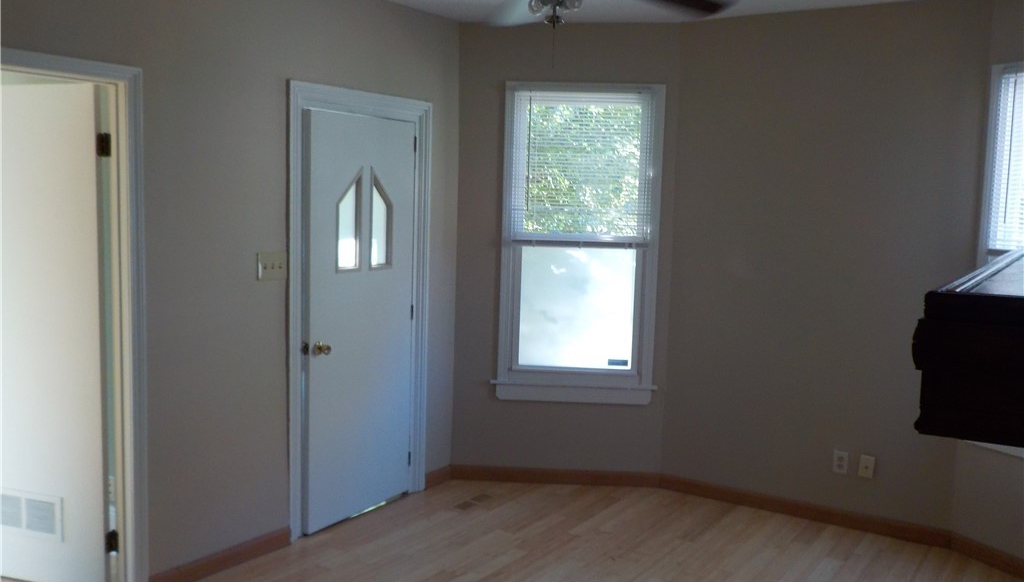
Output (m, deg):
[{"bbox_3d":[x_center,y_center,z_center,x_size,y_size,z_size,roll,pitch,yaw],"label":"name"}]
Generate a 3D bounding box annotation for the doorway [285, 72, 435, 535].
[{"bbox_3d":[-0.771,0.087,4.503,0.125,2.136,1.012,5,7,33],"label":"doorway"}]

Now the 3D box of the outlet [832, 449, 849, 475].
[{"bbox_3d":[1.683,0.883,4.548,0.071,0.115,0.008,5,7,33],"label":"outlet"}]

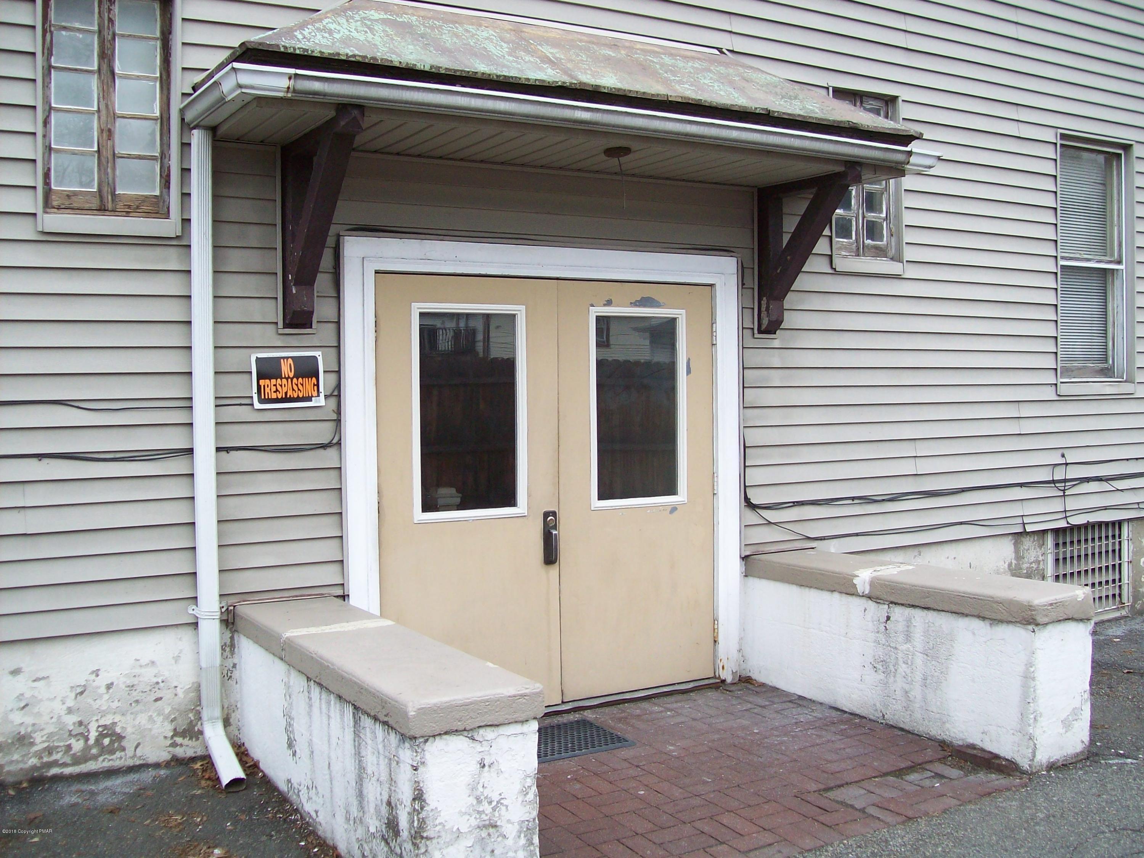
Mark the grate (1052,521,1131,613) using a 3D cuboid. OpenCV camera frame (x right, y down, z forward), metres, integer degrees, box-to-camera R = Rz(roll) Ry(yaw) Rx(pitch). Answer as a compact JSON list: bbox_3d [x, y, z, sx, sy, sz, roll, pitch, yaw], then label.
[{"bbox_3d":[3.396,0.909,7.769,0.830,0.590,0.040,-2,2,-30],"label":"grate"}]

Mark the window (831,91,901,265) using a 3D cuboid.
[{"bbox_3d":[1.639,-1.391,6.628,0.506,0.977,0.100,-2,2,-30],"label":"window"}]

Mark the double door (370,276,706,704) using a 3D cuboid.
[{"bbox_3d":[-0.063,0.307,5.704,1.830,2.031,0.060,-2,2,-30],"label":"double door"}]

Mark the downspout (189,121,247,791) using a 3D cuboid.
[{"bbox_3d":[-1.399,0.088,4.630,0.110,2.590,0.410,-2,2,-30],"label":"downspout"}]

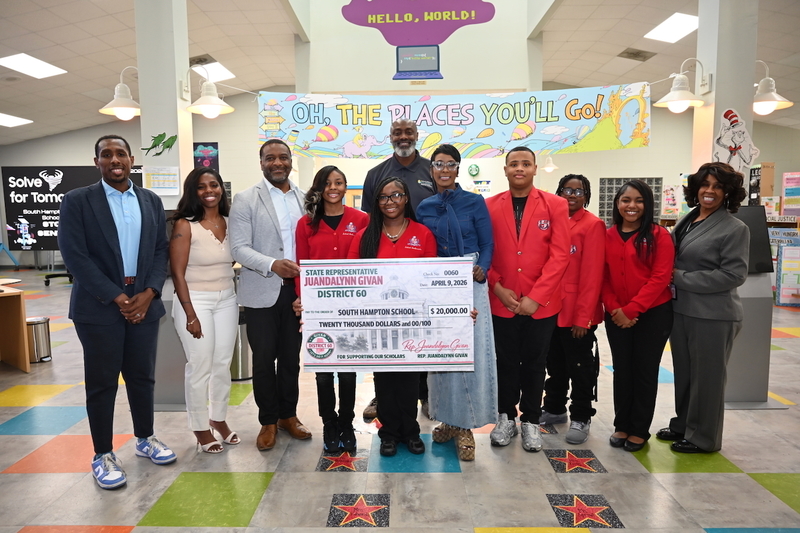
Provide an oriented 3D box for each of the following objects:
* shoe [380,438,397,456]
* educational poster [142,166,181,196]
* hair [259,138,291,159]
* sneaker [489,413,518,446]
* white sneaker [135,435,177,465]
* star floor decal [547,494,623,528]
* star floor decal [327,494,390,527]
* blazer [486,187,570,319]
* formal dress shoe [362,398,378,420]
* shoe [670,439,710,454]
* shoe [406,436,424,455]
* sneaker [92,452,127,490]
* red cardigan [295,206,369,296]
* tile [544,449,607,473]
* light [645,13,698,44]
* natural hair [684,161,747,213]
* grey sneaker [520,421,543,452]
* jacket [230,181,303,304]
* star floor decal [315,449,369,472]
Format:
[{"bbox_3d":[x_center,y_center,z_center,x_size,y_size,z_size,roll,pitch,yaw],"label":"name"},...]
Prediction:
[{"bbox_3d":[-0.051,1.009,3.119,0.094,0.100,0.250,0,6,6],"label":"shoe"},{"bbox_3d":[-1.834,-0.654,4.100,0.285,0.220,0.008,0,5,1],"label":"educational poster"},{"bbox_3d":[-0.728,-0.671,3.119,0.180,0.140,0.200,-1,6,-11],"label":"hair"},{"bbox_3d":[0.611,0.916,3.079,0.110,0.130,0.295,3,6,27],"label":"sneaker"},{"bbox_3d":[-1.340,0.991,2.930,0.295,0.120,0.112,3,6,30],"label":"white sneaker"},{"bbox_3d":[0.795,1.054,2.304,0.260,0.006,0.260,0,5,1],"label":"star floor decal"},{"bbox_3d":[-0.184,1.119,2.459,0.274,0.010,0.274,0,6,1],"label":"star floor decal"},{"bbox_3d":[0.736,-0.083,3.056,0.480,0.740,0.320,1,6,18],"label":"blazer"},{"bbox_3d":[-0.127,0.927,3.556,0.115,0.125,0.300,1,6,15],"label":"formal dress shoe"},{"bbox_3d":[1.699,1.010,3.079,0.250,0.090,0.092,-1,6,-4],"label":"shoe"},{"bbox_3d":[0.074,1.006,3.137,0.095,0.100,0.250,-1,6,-12],"label":"shoe"},{"bbox_3d":[-1.469,1.015,2.687,0.112,0.120,0.295,-5,7,-44],"label":"sneaker"},{"bbox_3d":[-0.388,-0.051,3.085,0.450,0.600,0.280,-1,6,-5],"label":"red cardigan"},{"bbox_3d":[0.962,1.067,2.938,0.273,0.010,0.276,0,6,1],"label":"tile"},{"bbox_3d":[4.720,-4.060,9.130,0.600,0.080,1.200,12,6,0],"label":"light"},{"bbox_3d":[1.735,-0.444,2.942,0.300,0.290,0.270,3,6,30],"label":"natural hair"},{"bbox_3d":[0.788,0.989,3.176,0.115,0.125,0.290,1,6,9],"label":"grey sneaker"},{"bbox_3d":[-0.751,-0.140,2.987,0.465,0.720,0.330,-2,6,-19],"label":"jacket"},{"bbox_3d":[-0.304,1.050,2.890,0.268,0.004,0.268,0,5,0],"label":"star floor decal"}]

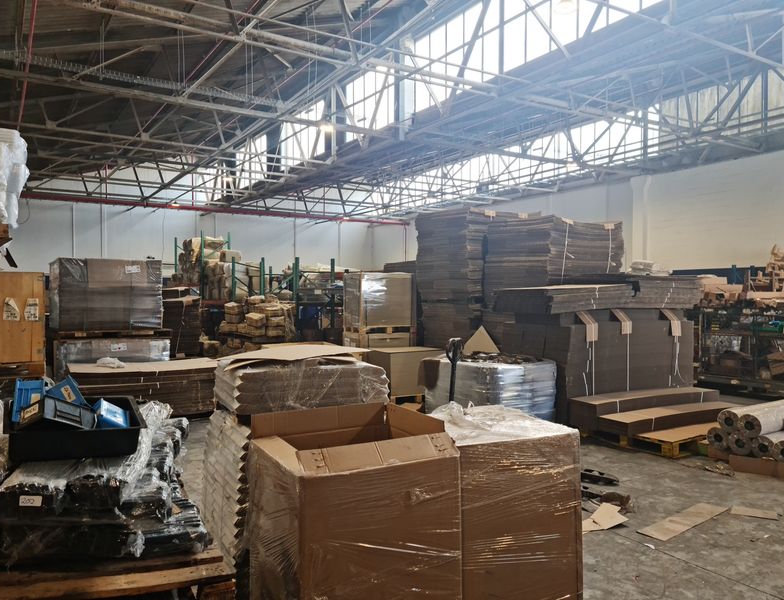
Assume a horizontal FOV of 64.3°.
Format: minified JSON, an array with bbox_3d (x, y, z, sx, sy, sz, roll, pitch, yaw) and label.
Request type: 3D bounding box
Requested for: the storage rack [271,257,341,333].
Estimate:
[{"bbox_3d":[-2.425,0.178,16.380,1.080,2.430,2.100,0,1,-32],"label":"storage rack"}]

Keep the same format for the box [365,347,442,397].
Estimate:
[{"bbox_3d":[0.183,1.014,9.000,0.890,0.600,0.680,0,1,-32],"label":"box"}]

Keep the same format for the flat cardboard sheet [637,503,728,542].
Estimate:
[{"bbox_3d":[1.991,1.499,4.245,0.920,0.018,0.183,0,1,-39],"label":"flat cardboard sheet"}]

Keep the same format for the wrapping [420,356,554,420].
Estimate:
[{"bbox_3d":[1.153,1.074,7.452,0.980,0.730,1.220,0,1,-40],"label":"wrapping"}]

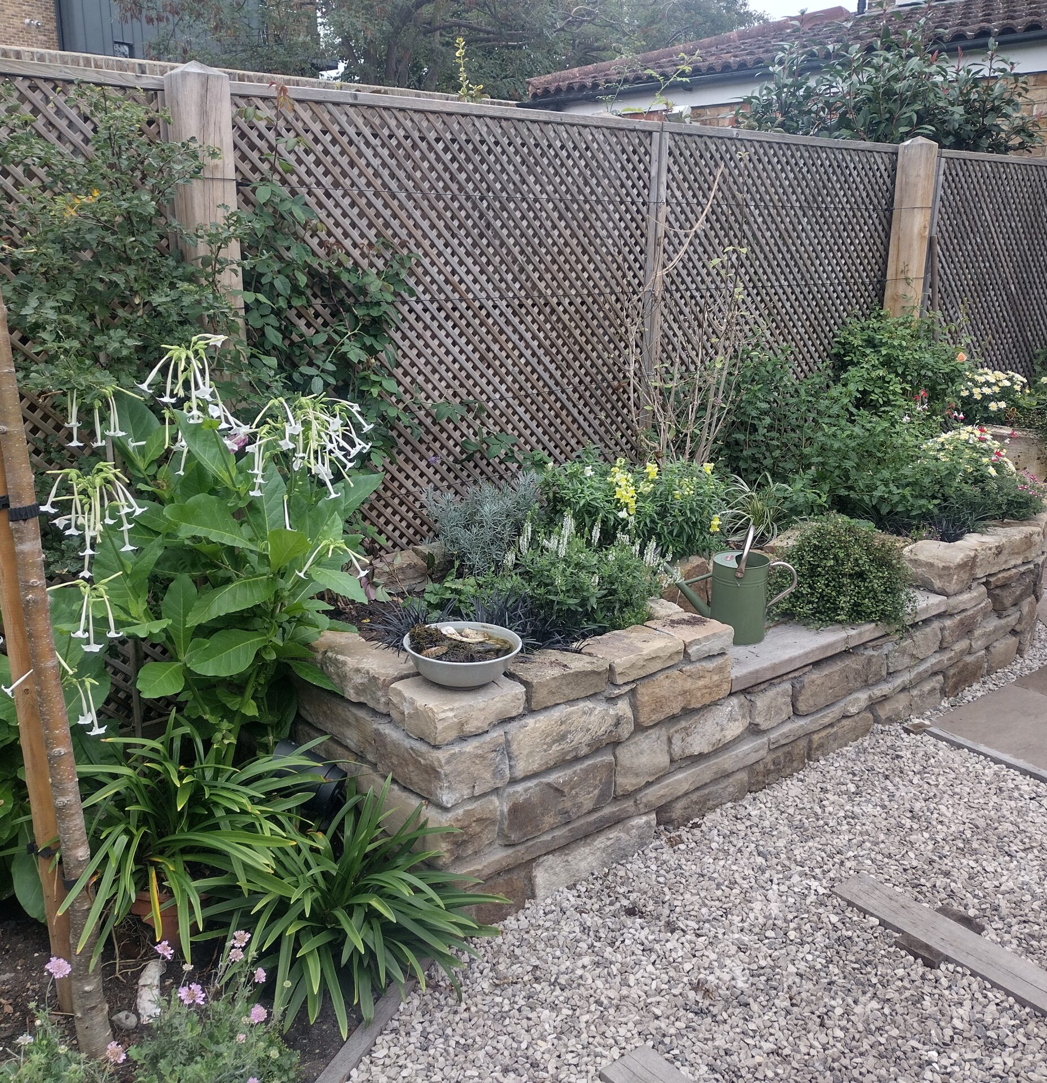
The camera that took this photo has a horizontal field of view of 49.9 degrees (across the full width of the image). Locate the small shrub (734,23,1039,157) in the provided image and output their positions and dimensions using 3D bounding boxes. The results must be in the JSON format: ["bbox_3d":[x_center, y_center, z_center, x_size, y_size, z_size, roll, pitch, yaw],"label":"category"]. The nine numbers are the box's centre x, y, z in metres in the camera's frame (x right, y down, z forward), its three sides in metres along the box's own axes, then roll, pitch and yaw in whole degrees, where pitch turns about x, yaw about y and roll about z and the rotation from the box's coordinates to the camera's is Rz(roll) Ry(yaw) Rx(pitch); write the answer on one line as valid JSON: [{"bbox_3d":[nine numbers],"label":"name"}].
[{"bbox_3d":[1.899,-2.332,5.986,1.500,0.750,1.250,-13,21,-39],"label":"small shrub"}]

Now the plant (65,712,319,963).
[{"bbox_3d":[-0.750,0.655,2.570,0.550,0.500,0.520,-4,17,-17],"label":"plant"}]

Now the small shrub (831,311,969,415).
[{"bbox_3d":[1.633,-0.730,4.922,0.570,0.520,0.530,6,17,17],"label":"small shrub"}]

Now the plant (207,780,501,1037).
[{"bbox_3d":[-0.360,0.755,2.430,0.620,0.420,0.600,-2,16,-9],"label":"plant"}]

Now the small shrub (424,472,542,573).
[{"bbox_3d":[-0.133,-0.051,3.563,0.370,0.330,0.350,0,16,-2],"label":"small shrub"}]

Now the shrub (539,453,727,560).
[{"bbox_3d":[0.350,-0.104,3.614,0.580,0.330,0.440,3,16,5],"label":"shrub"}]

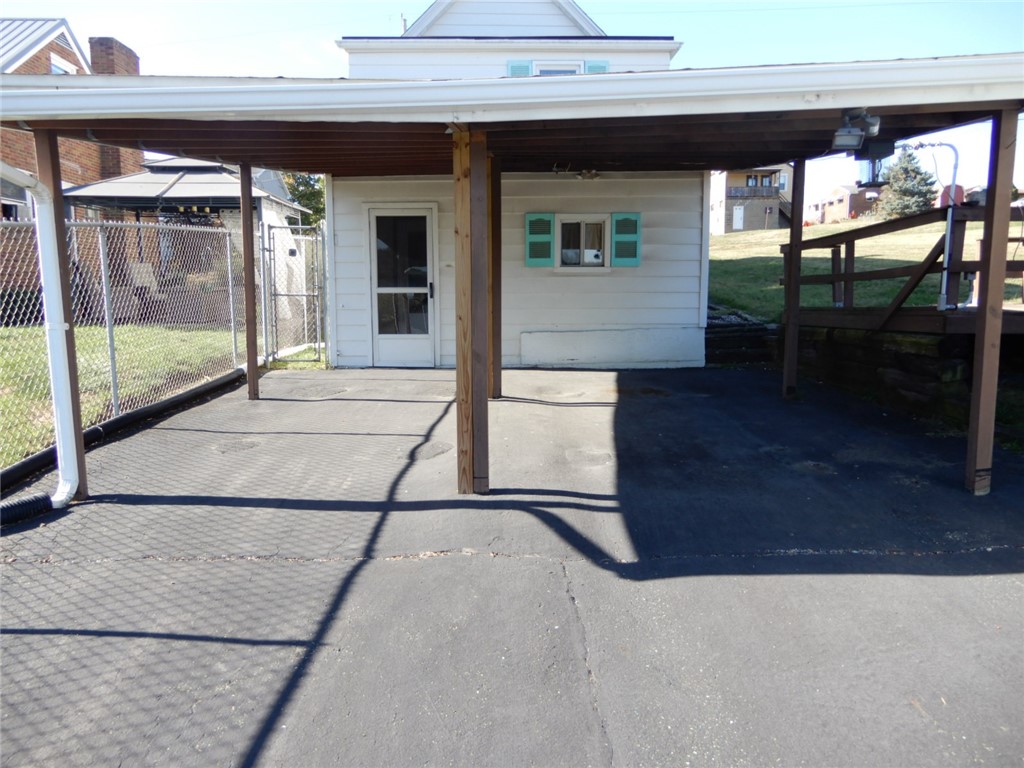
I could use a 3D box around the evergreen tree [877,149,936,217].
[{"bbox_3d":[25.035,-12.581,45.000,3.400,4.500,3.400,0,7,1],"label":"evergreen tree"}]

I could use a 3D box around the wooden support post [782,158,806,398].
[{"bbox_3d":[2.776,-1.010,7.003,0.090,2.302,0.090,0,7,1],"label":"wooden support post"}]

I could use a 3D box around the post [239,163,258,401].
[{"bbox_3d":[-2.626,-0.995,7.106,0.090,2.337,0.090,0,7,1],"label":"post"}]

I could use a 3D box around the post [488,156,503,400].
[{"bbox_3d":[-0.187,-1.022,7.053,0.160,2.364,0.090,0,7,1],"label":"post"}]

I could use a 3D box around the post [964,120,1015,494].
[{"bbox_3d":[2.729,-0.426,4.055,0.090,2.165,0.090,0,7,1],"label":"post"}]

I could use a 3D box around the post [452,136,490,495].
[{"bbox_3d":[-0.228,-0.377,4.139,0.179,2.094,0.090,0,7,1],"label":"post"}]

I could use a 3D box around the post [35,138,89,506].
[{"bbox_3d":[-2.671,-0.388,4.203,0.090,2.140,0.090,0,7,1],"label":"post"}]

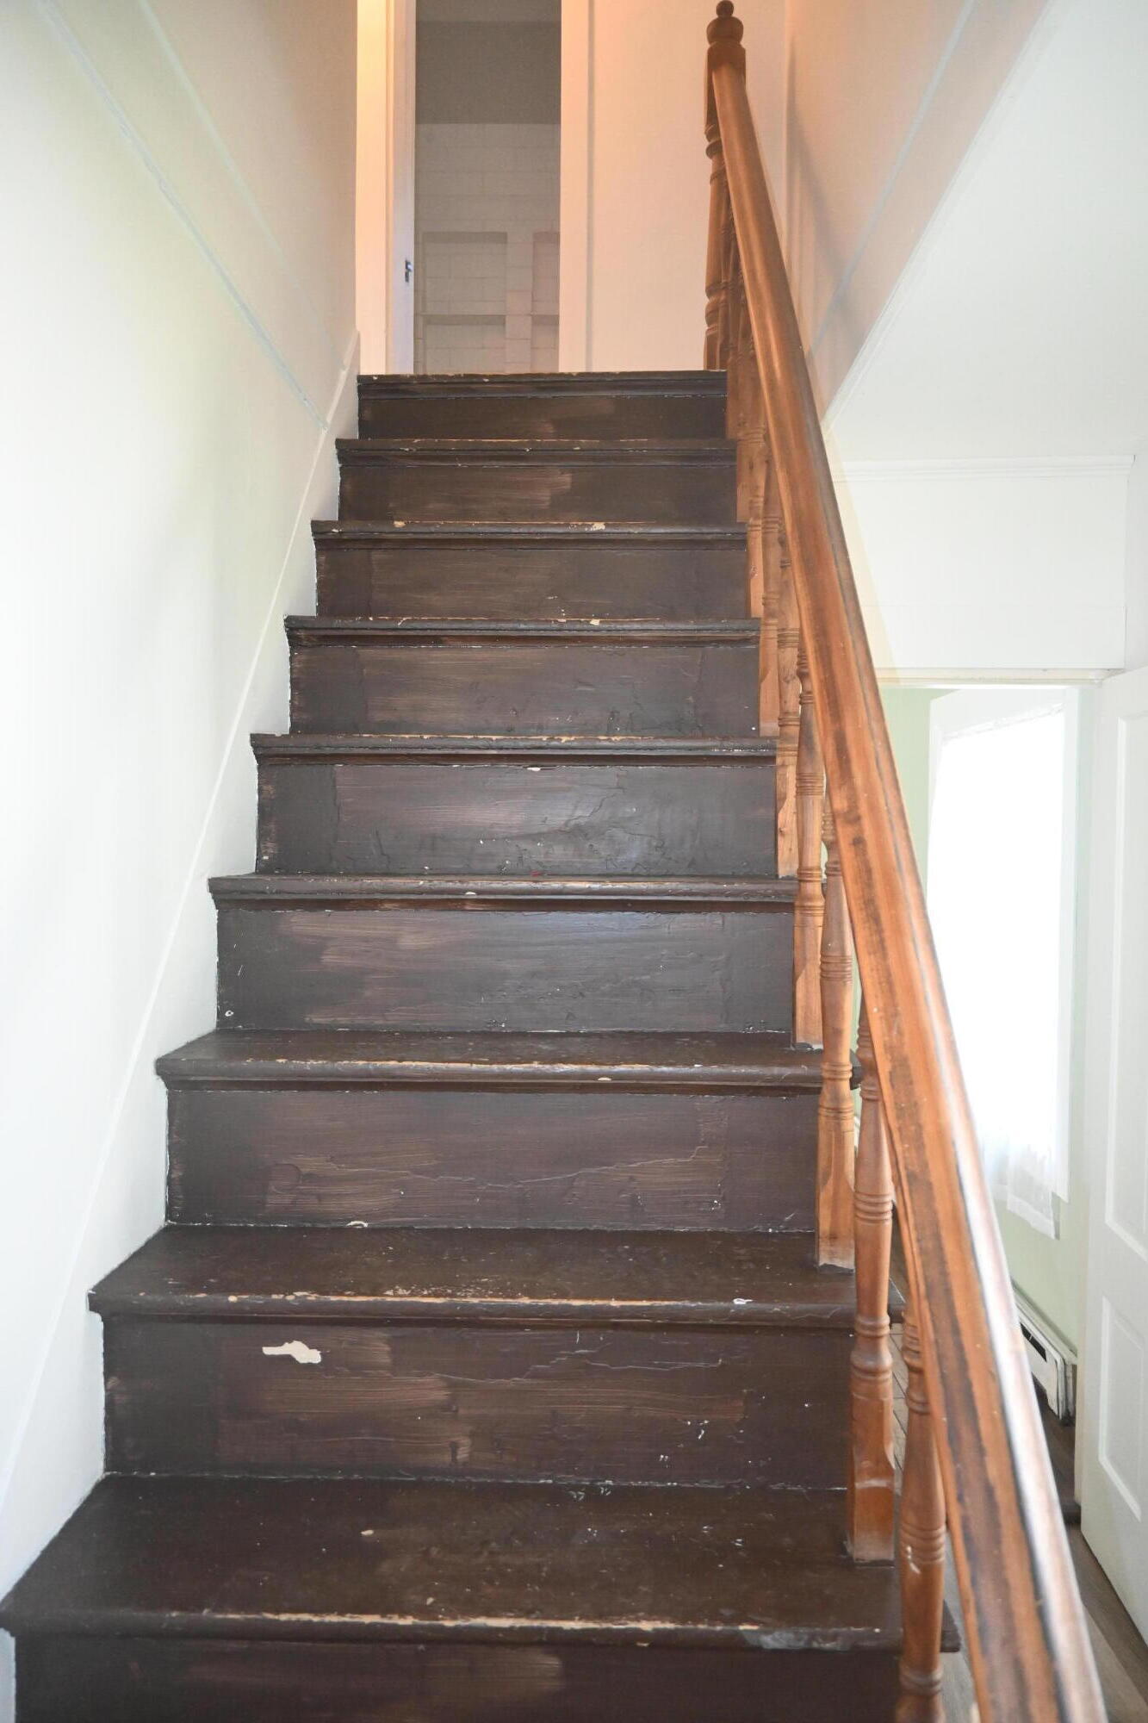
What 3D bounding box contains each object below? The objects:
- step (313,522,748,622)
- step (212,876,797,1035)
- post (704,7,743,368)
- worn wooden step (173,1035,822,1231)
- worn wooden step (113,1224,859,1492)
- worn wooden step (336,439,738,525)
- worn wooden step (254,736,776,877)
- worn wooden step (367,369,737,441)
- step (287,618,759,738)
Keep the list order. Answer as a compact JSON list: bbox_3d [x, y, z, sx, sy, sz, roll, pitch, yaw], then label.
[{"bbox_3d":[-0.064,-0.542,2.322,0.875,0.221,0.229,0,1,1],"label":"step"},{"bbox_3d":[-0.082,0.136,1.753,0.875,0.221,0.229,0,1,1],"label":"step"},{"bbox_3d":[0.352,-1.535,2.670,0.088,0.869,0.088,0,1,1],"label":"post"},{"bbox_3d":[-0.088,0.362,1.563,0.875,0.221,0.229,0,1,1],"label":"worn wooden step"},{"bbox_3d":[-0.095,0.588,1.373,0.875,0.221,0.229,0,1,1],"label":"worn wooden step"},{"bbox_3d":[-0.058,-0.768,2.512,0.875,0.221,0.229,0,1,1],"label":"worn wooden step"},{"bbox_3d":[-0.076,-0.090,1.943,0.875,0.221,0.229,0,1,1],"label":"worn wooden step"},{"bbox_3d":[-0.052,-0.994,2.702,0.875,0.221,0.229,0,1,1],"label":"worn wooden step"},{"bbox_3d":[-0.070,-0.316,2.133,0.875,0.221,0.229,0,1,1],"label":"step"}]

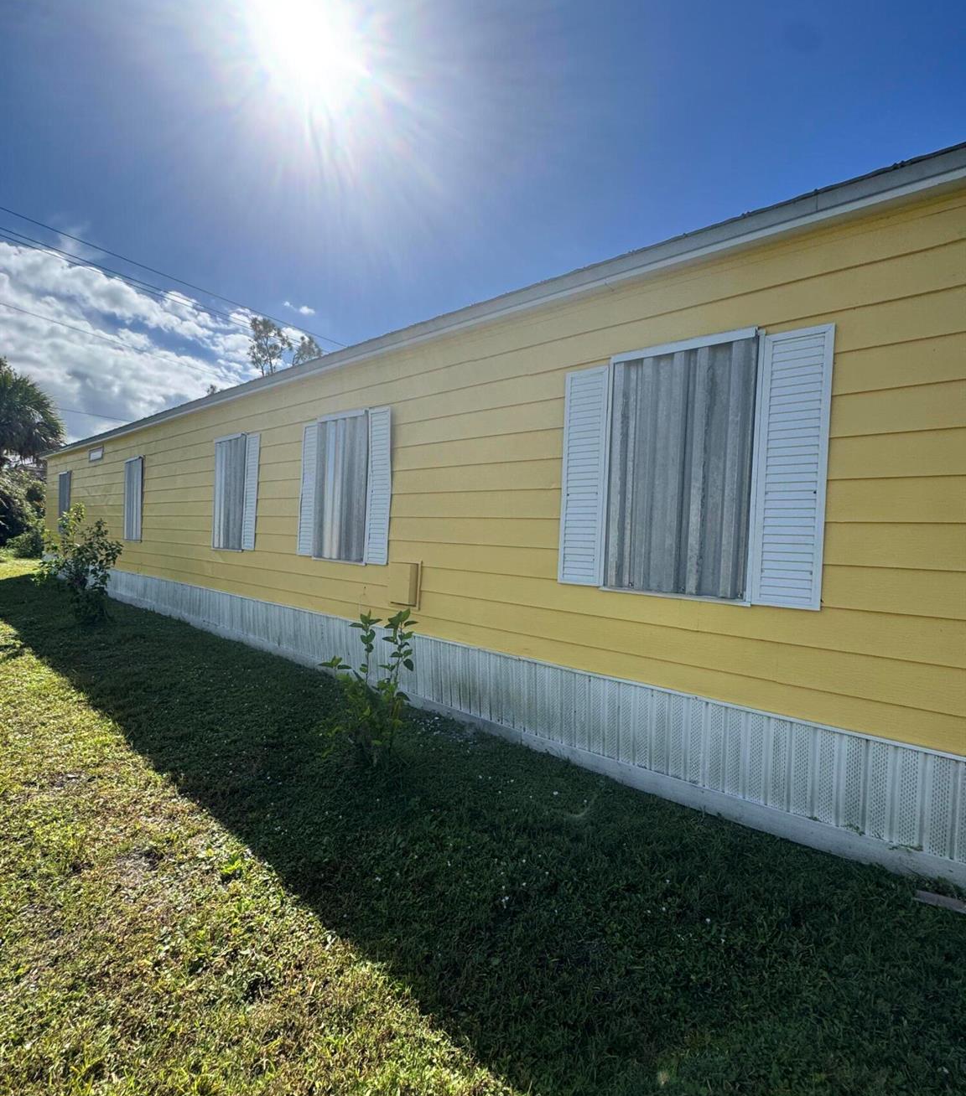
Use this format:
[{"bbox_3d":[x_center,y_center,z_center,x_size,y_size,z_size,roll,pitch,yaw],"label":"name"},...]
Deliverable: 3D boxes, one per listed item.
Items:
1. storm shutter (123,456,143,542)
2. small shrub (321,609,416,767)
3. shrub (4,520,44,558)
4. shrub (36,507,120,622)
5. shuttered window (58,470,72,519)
[{"bbox_3d":[-6.100,-0.842,9.043,0.810,1.430,0.070,3,2,40],"label":"storm shutter"},{"bbox_3d":[-0.698,0.853,3.229,0.500,0.970,0.500,2,1,0],"label":"small shrub"},{"bbox_3d":[-15.198,-0.287,17.528,1.300,1.240,1.200,3,2,40],"label":"shrub"},{"bbox_3d":[-5.906,0.190,7.622,1.000,1.720,0.950,3,2,40],"label":"shrub"},{"bbox_3d":[-9.766,-1.048,12.136,0.880,1.420,0.070,3,2,40],"label":"shuttered window"}]

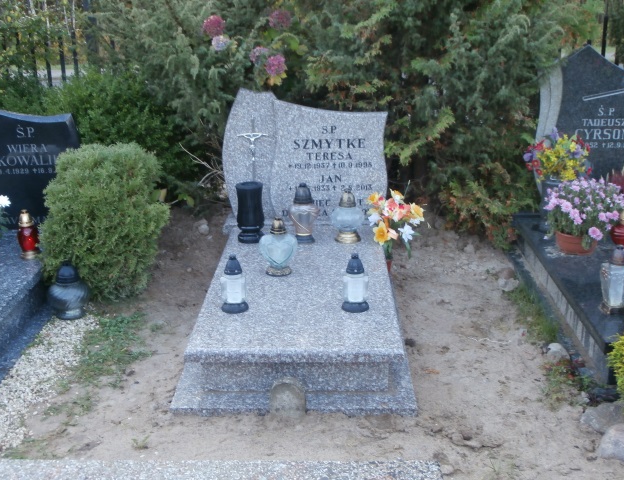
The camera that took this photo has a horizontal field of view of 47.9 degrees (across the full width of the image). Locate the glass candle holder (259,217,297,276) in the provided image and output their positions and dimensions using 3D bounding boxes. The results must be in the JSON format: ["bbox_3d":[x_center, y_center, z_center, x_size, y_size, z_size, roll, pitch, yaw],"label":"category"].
[{"bbox_3d":[-0.152,0.020,3.128,0.170,0.262,0.120,0,19,1],"label":"glass candle holder"}]

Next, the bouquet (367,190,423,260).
[{"bbox_3d":[0.429,-0.036,3.586,0.300,0.460,0.280,1,19,1],"label":"bouquet"}]

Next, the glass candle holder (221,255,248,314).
[{"bbox_3d":[-0.303,0.168,2.789,0.112,0.236,0.108,1,20,1],"label":"glass candle holder"}]

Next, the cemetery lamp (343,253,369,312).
[{"bbox_3d":[0.175,0.162,2.813,0.107,0.235,0.107,0,19,1],"label":"cemetery lamp"}]

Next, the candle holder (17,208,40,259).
[{"bbox_3d":[-1.363,-0.041,3.363,0.115,0.235,0.115,0,19,1],"label":"candle holder"}]

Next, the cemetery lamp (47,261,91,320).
[{"bbox_3d":[-1.095,0.218,3.202,0.190,0.255,0.190,1,19,1],"label":"cemetery lamp"}]

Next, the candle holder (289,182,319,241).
[{"bbox_3d":[-0.036,-0.139,3.529,0.160,0.300,0.145,1,20,1],"label":"candle holder"}]

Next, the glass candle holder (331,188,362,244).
[{"bbox_3d":[0.173,-0.126,3.487,0.157,0.268,0.157,0,19,1],"label":"glass candle holder"}]

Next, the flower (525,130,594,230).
[{"bbox_3d":[1.322,-0.331,3.766,0.360,0.530,0.320,0,19,1],"label":"flower"}]

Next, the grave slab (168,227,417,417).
[{"bbox_3d":[-0.050,0.270,3.143,0.880,0.210,1.500,1,20,1],"label":"grave slab"}]

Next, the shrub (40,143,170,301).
[{"bbox_3d":[-1.047,-0.143,3.583,0.660,0.740,0.660,0,19,1],"label":"shrub"}]

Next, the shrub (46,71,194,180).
[{"bbox_3d":[-1.439,-0.880,5.250,1.200,0.900,1.000,1,19,1],"label":"shrub"}]

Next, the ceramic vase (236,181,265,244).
[{"bbox_3d":[-0.308,-0.141,3.493,0.137,0.298,0.137,0,19,1],"label":"ceramic vase"}]

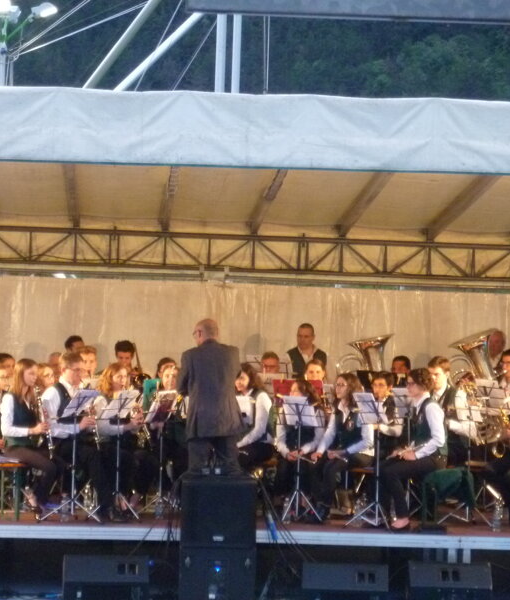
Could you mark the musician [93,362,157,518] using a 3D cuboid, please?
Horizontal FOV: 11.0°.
[{"bbox_3d":[-1.113,1.187,22.500,0.450,1.280,0.600,1,0,-41],"label":"musician"}]

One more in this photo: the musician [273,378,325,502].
[{"bbox_3d":[0.394,1.276,23.550,0.450,1.180,0.660,2,0,20],"label":"musician"}]

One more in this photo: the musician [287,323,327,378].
[{"bbox_3d":[0.513,1.029,25.500,0.480,1.640,0.330,1,0,9],"label":"musician"}]

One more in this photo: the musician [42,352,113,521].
[{"bbox_3d":[-1.543,1.136,22.600,0.650,1.360,0.480,2,0,41],"label":"musician"}]

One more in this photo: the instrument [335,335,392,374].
[{"bbox_3d":[1.120,0.842,24.900,0.480,0.970,0.430,-10,-2,45],"label":"instrument"}]

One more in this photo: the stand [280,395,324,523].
[{"bbox_3d":[0.380,1.341,22.700,0.470,1.060,0.400,2,0,23],"label":"stand"}]

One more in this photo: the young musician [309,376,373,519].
[{"bbox_3d":[0.756,1.254,22.950,0.500,1.250,0.700,2,0,35],"label":"young musician"}]

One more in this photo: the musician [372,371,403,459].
[{"bbox_3d":[1.179,1.258,24.000,0.480,1.250,0.680,2,0,23],"label":"musician"}]

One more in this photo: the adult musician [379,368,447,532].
[{"bbox_3d":[1.324,1.237,22.200,0.660,1.320,0.450,1,0,-13],"label":"adult musician"}]

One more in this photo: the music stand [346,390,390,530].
[{"bbox_3d":[0.977,1.324,22.100,0.450,1.110,0.380,2,0,37],"label":"music stand"}]

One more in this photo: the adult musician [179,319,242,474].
[{"bbox_3d":[-0.370,1.002,22.100,0.560,1.710,0.500,1,0,-9],"label":"adult musician"}]

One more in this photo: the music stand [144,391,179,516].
[{"bbox_3d":[-0.813,1.310,23.100,0.470,1.060,0.400,1,0,-34],"label":"music stand"}]

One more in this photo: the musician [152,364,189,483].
[{"bbox_3d":[-0.743,1.202,23.100,0.430,1.260,0.580,1,0,-18],"label":"musician"}]

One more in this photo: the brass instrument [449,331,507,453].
[{"bbox_3d":[2.075,0.829,24.900,0.470,1.040,0.440,-10,2,45],"label":"brass instrument"}]

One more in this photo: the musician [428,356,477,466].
[{"bbox_3d":[1.758,1.213,23.900,0.500,1.370,0.700,2,0,43],"label":"musician"}]

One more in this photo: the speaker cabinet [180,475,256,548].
[{"bbox_3d":[-0.285,1.659,20.750,0.580,0.520,0.600,1,0,0],"label":"speaker cabinet"}]

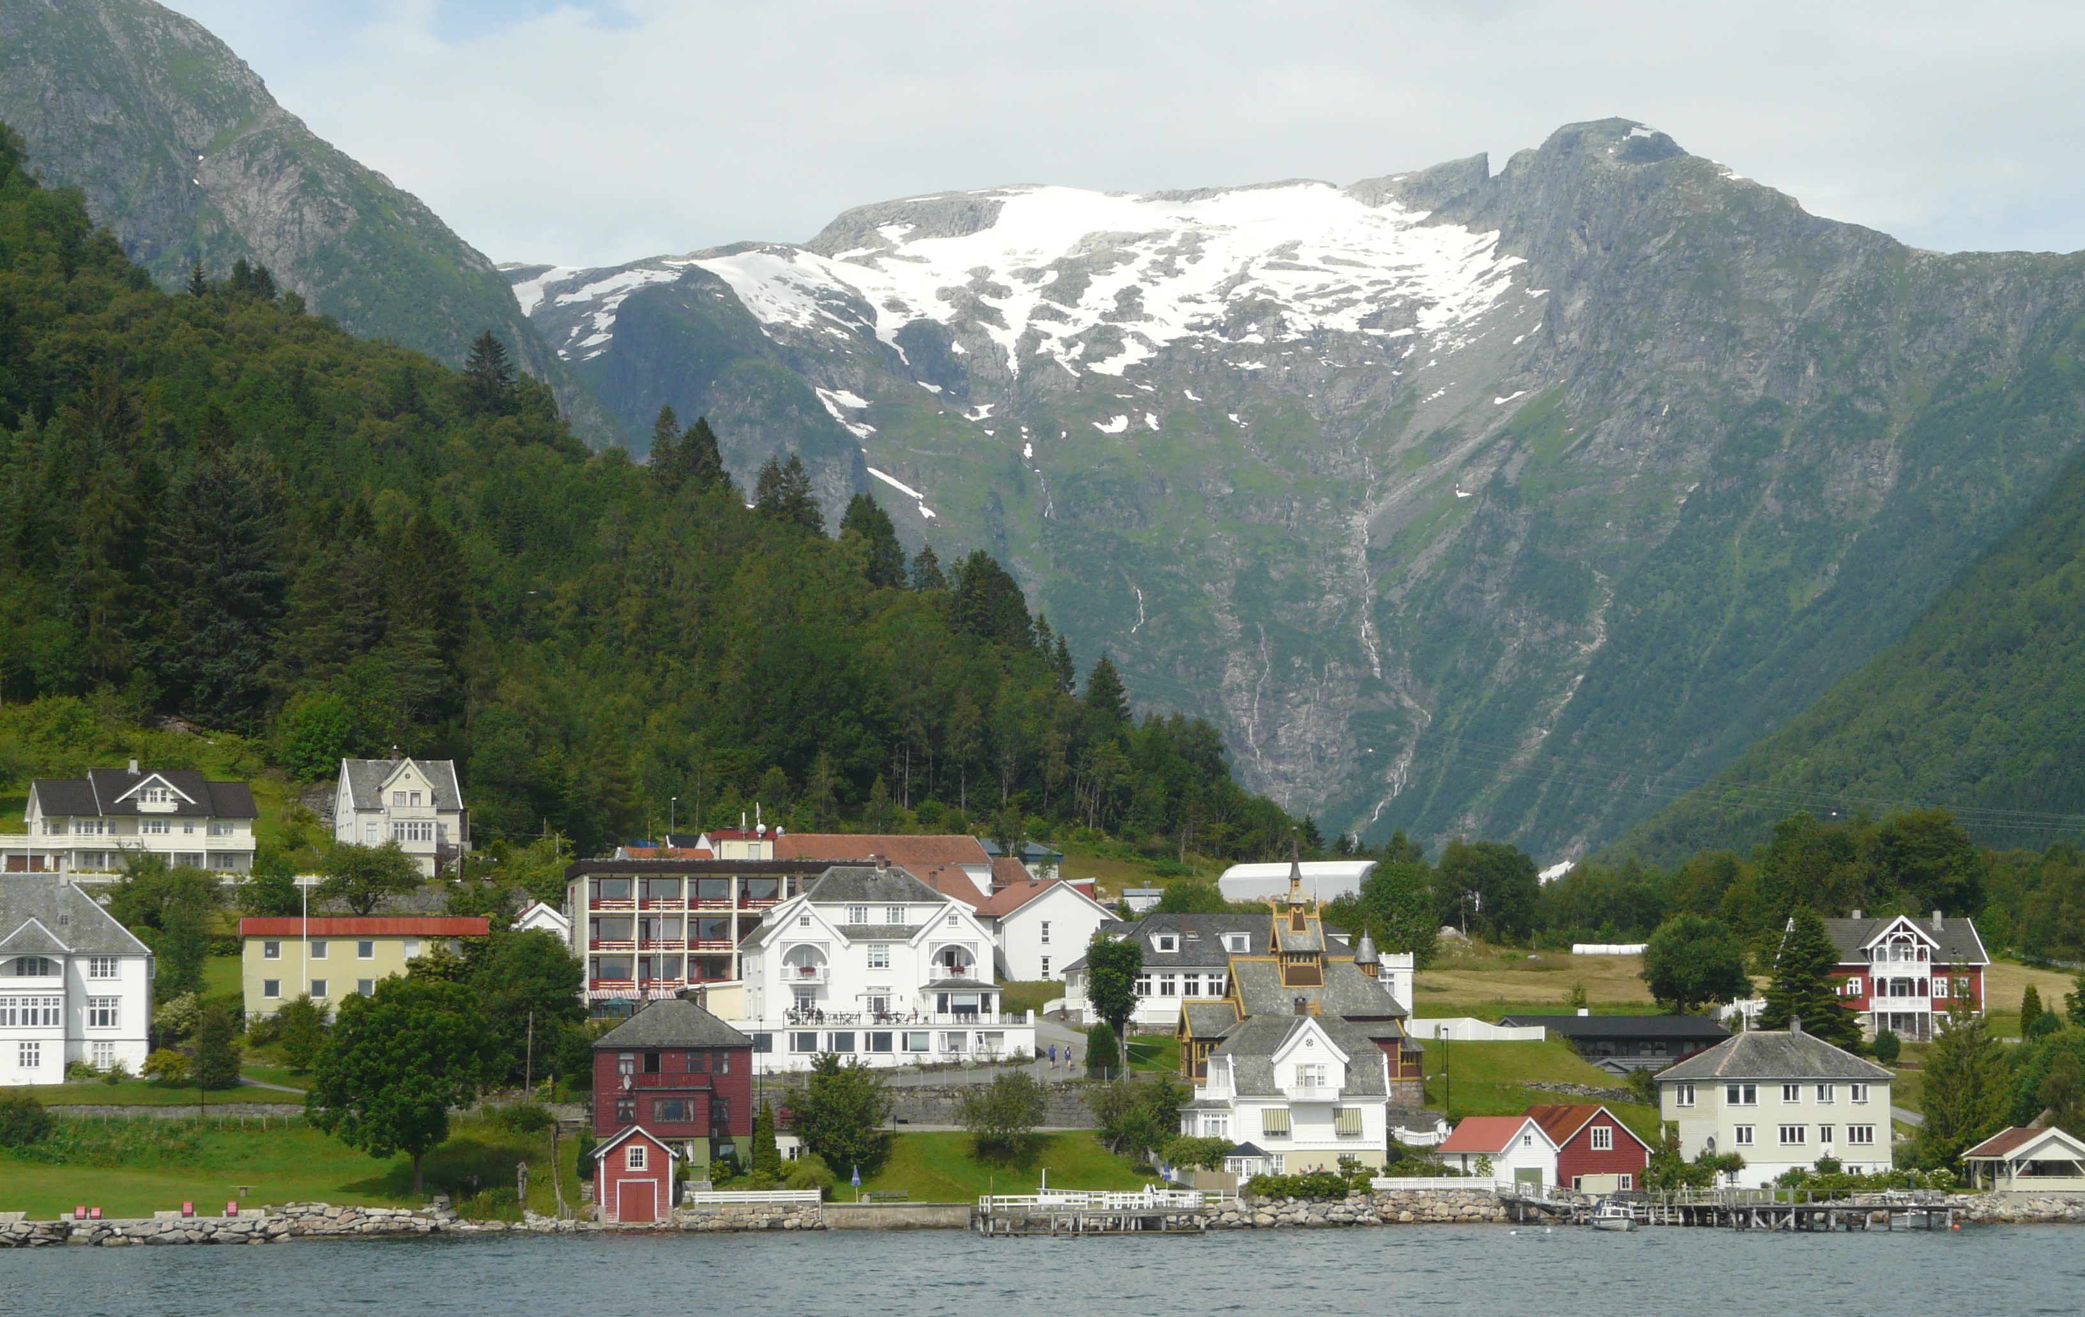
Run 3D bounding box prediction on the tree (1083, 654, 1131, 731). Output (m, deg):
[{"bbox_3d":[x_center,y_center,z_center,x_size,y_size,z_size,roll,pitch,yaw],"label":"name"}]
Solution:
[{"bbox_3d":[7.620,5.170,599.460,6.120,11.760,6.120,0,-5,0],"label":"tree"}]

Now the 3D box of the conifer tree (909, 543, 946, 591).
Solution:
[{"bbox_3d":[-14.820,-10.570,644.610,4.990,8.530,4.990,0,-5,0],"label":"conifer tree"}]

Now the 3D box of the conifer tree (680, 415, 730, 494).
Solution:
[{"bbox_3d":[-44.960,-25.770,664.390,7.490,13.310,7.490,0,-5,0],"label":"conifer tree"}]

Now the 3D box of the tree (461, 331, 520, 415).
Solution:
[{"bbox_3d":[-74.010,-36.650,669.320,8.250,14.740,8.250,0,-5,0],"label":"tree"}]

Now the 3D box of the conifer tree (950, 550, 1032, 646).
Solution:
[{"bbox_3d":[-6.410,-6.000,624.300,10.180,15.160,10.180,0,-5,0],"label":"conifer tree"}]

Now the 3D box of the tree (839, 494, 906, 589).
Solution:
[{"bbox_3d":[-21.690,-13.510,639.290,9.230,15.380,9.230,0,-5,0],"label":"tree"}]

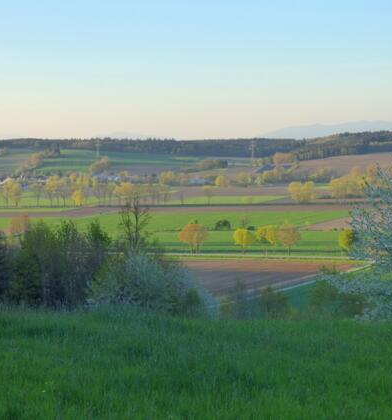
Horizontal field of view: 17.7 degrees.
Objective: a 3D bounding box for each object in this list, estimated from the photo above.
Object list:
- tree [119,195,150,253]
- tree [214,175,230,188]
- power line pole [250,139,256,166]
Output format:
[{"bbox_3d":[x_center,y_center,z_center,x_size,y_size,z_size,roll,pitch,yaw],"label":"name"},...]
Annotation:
[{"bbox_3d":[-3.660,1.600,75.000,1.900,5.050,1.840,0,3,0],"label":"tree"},{"bbox_3d":[17.430,-18.750,830.000,10.520,9.210,10.210,0,3,0],"label":"tree"},{"bbox_3d":[54.680,-54.680,1200.000,5.710,26.630,4.500,0,3,0],"label":"power line pole"}]

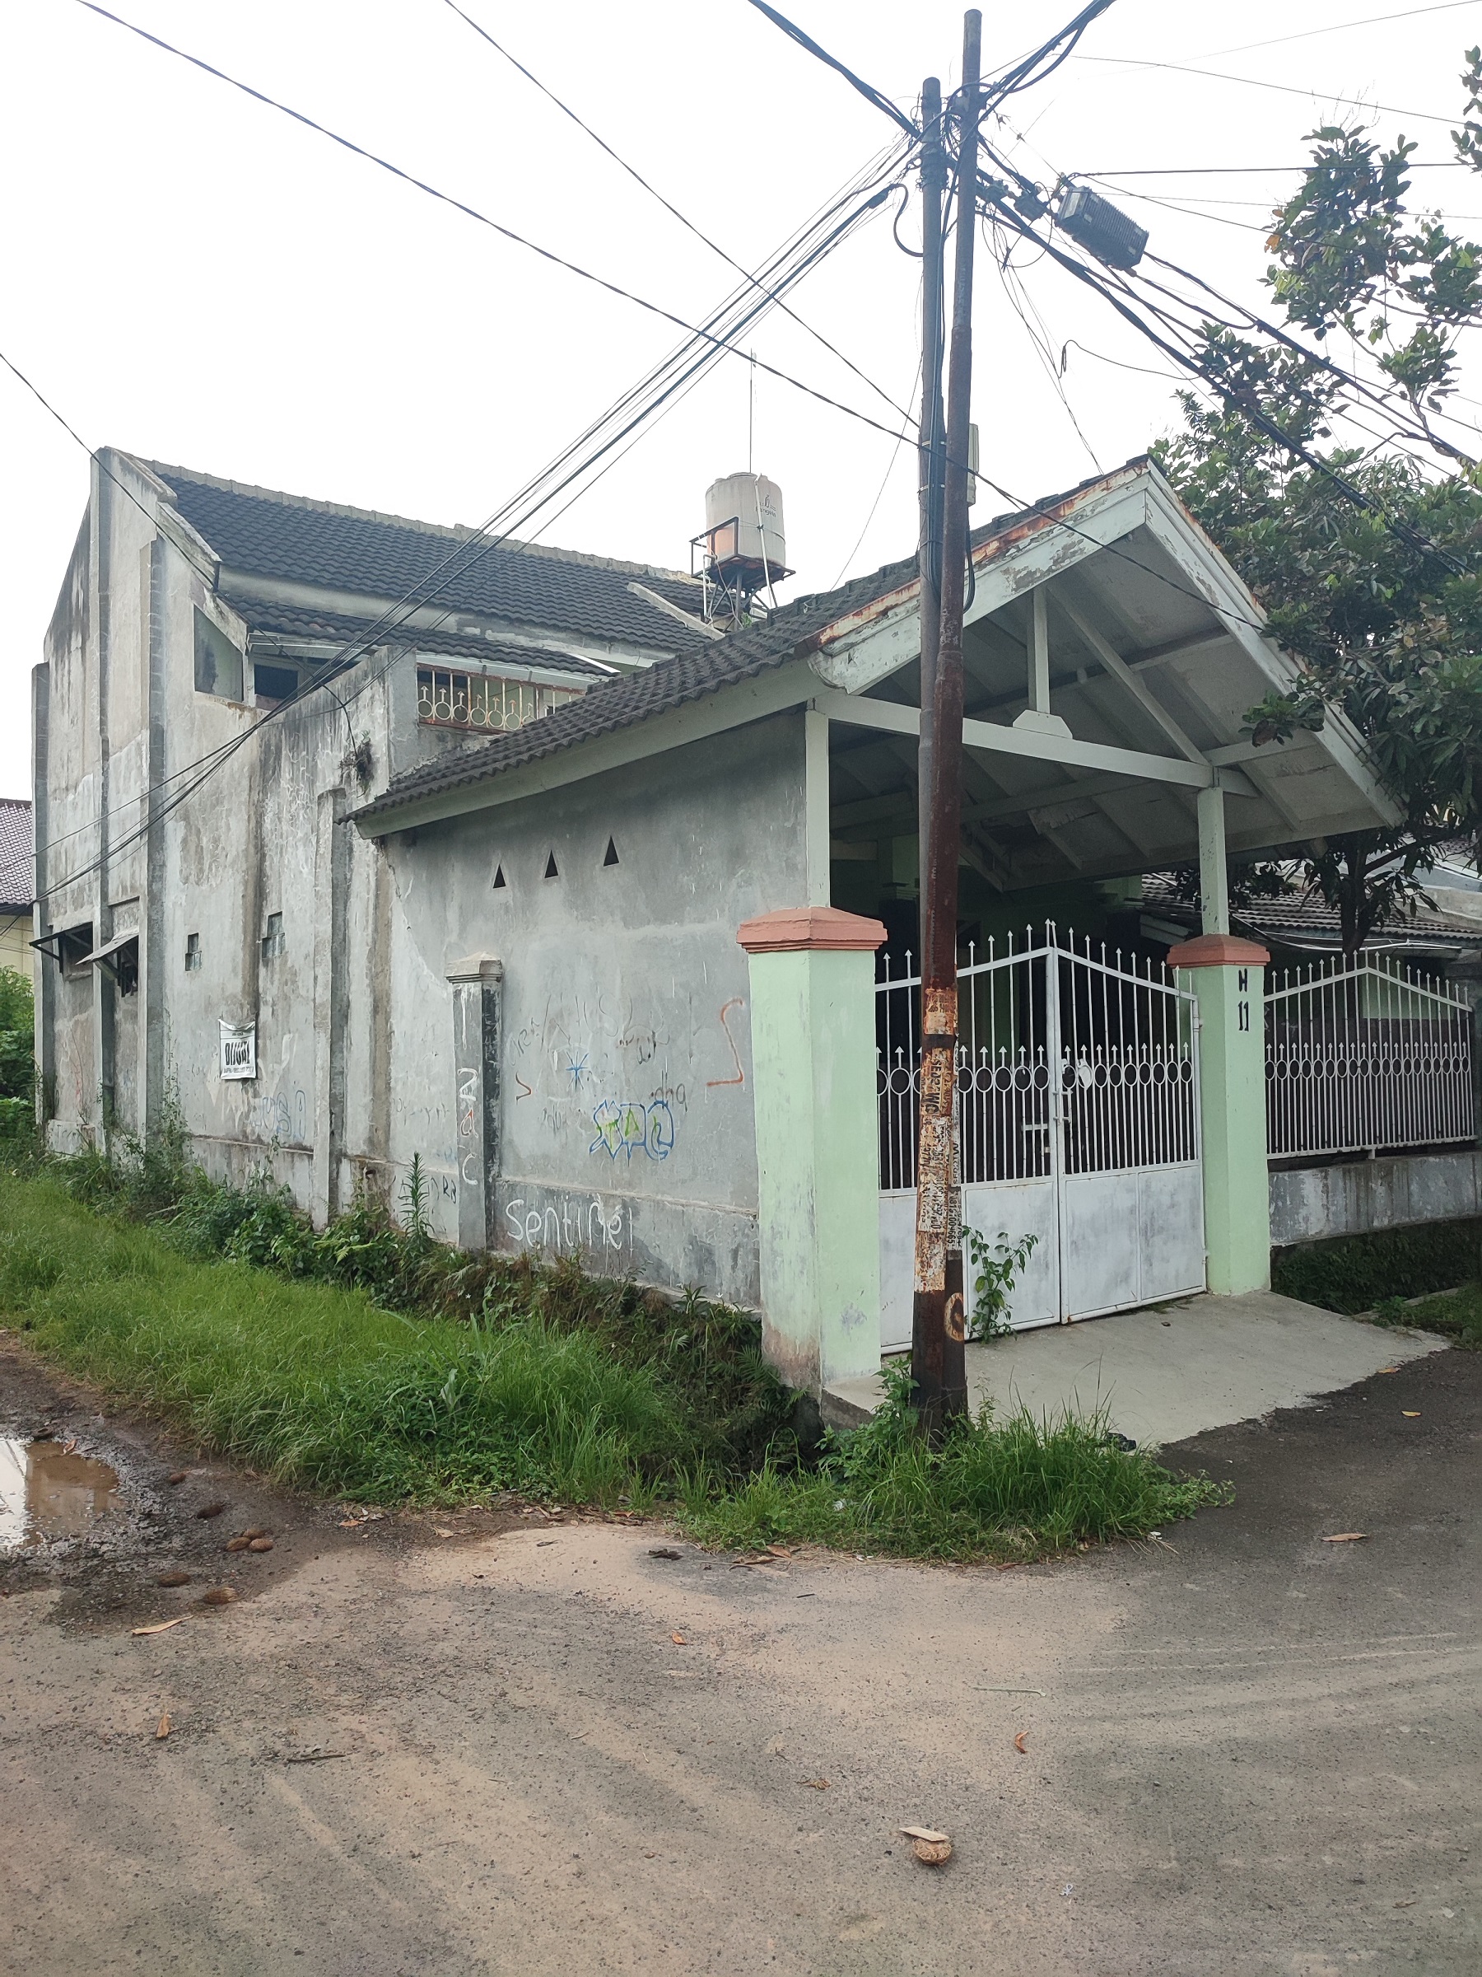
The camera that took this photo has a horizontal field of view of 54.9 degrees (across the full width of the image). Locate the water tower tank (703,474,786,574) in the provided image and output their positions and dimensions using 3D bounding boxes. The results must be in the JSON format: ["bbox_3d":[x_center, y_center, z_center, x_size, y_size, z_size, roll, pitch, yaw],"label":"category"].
[{"bbox_3d":[0.071,-6.133,18.773,1.050,1.250,1.050,-1,-3,0],"label":"water tower tank"}]

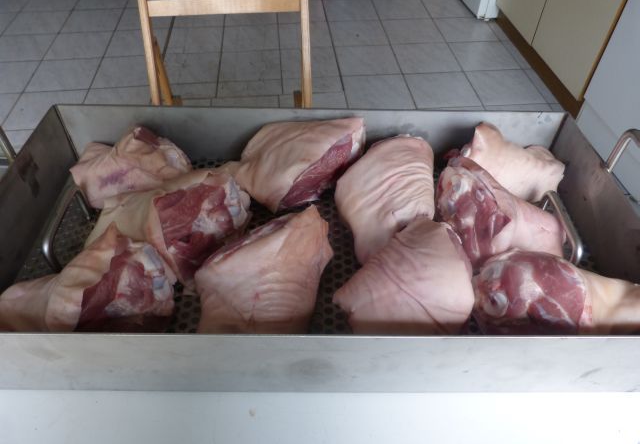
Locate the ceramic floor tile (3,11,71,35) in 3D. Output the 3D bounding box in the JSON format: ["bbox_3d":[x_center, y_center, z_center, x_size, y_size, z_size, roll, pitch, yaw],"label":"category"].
[{"bbox_3d":[-1.670,-1.189,2.761,0.310,0.010,0.310,-4,48,-4],"label":"ceramic floor tile"}]

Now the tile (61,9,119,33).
[{"bbox_3d":[-1.417,-1.251,2.878,0.333,0.010,0.333,-3,47,-4],"label":"tile"}]

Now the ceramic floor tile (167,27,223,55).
[{"bbox_3d":[-0.706,-1.023,2.613,0.310,0.010,0.310,-4,48,-4],"label":"ceramic floor tile"}]

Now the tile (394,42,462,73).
[{"bbox_3d":[0.568,-0.875,2.474,0.308,0.010,0.308,-4,48,-4],"label":"tile"}]

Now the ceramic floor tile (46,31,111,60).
[{"bbox_3d":[-1.325,-0.975,2.561,0.308,0.010,0.308,-4,48,-4],"label":"ceramic floor tile"}]

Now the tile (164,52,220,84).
[{"bbox_3d":[-0.675,-0.789,2.392,0.308,0.010,0.308,-4,48,-4],"label":"tile"}]

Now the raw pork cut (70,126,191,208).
[{"bbox_3d":[-0.291,-0.083,0.717,0.174,0.098,0.141,-15,49,-14],"label":"raw pork cut"}]

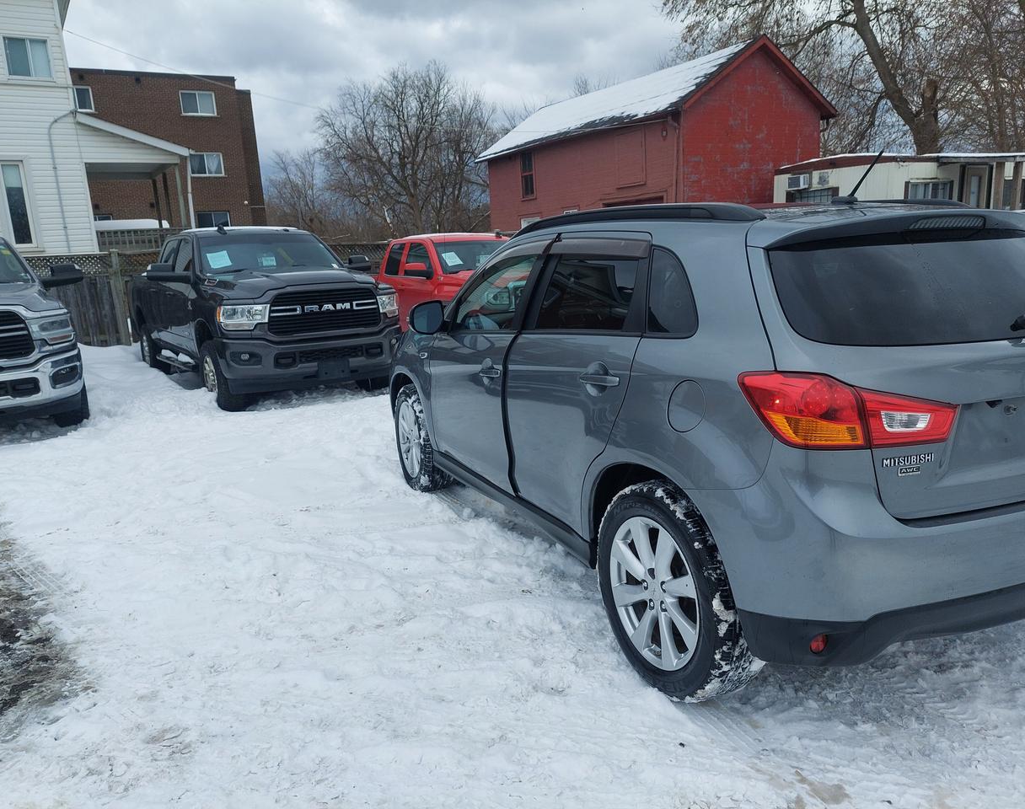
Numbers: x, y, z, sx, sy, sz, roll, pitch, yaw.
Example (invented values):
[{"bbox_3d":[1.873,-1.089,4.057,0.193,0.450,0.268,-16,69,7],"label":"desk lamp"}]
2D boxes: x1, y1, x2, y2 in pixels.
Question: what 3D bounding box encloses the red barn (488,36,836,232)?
[{"bbox_3d":[3.944,-7.054,24.235,5.850,6.480,10.480,-9,13,-29],"label":"red barn"}]

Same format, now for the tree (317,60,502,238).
[{"bbox_3d":[-4.972,-11.487,38.083,9.010,11.060,8.100,-4,11,-6],"label":"tree"}]

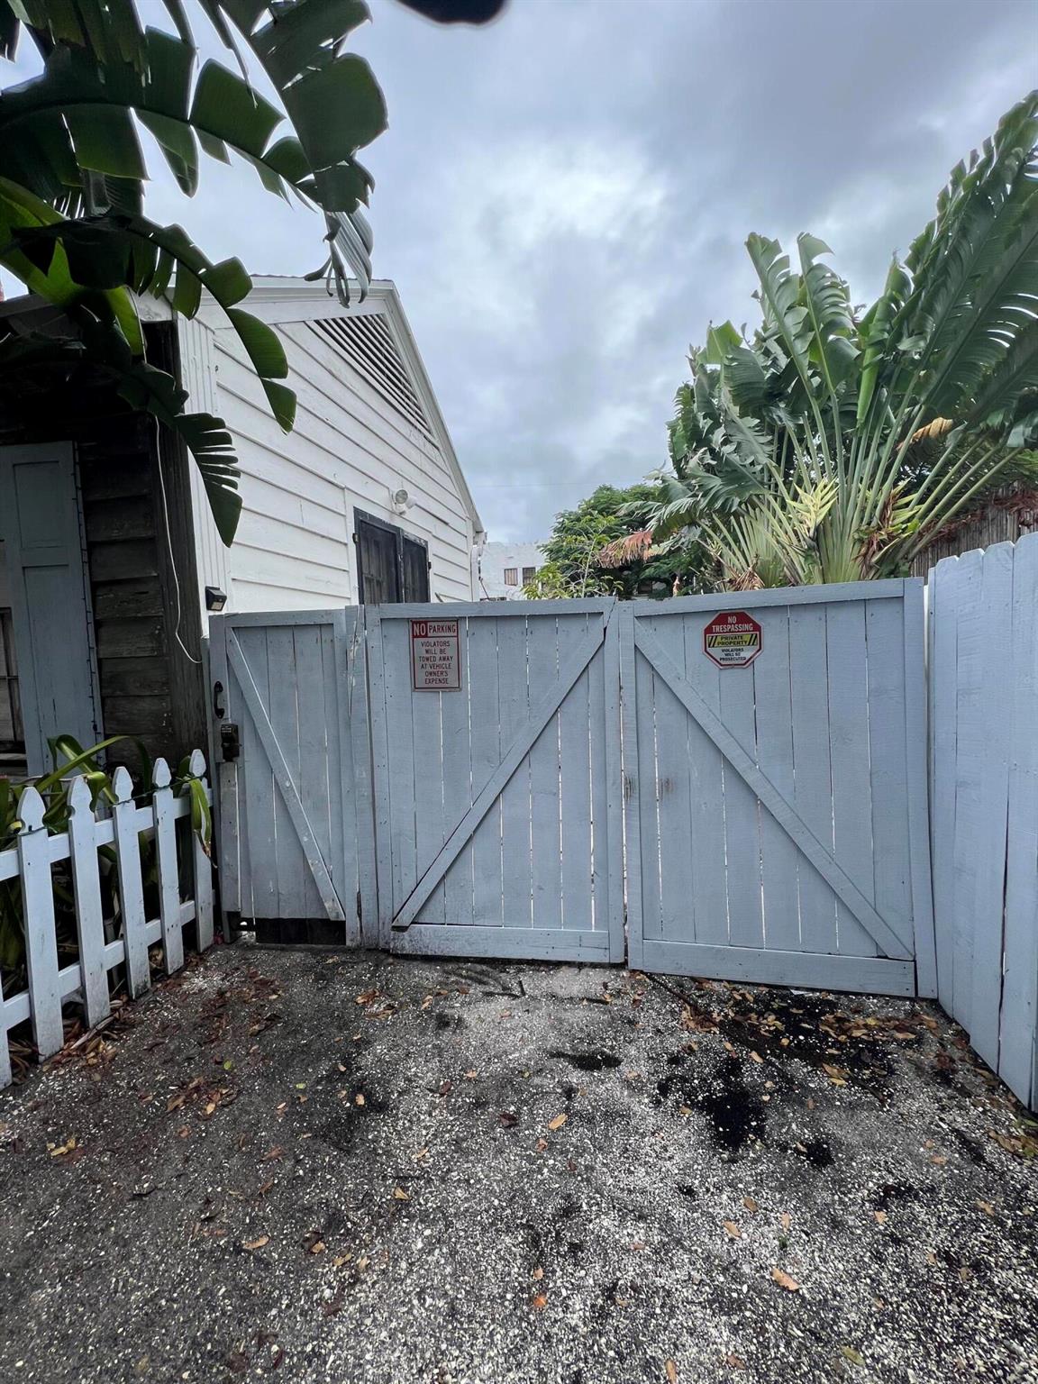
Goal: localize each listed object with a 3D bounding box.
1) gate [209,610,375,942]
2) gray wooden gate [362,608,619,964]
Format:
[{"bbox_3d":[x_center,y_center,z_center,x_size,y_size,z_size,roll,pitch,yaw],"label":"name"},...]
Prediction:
[{"bbox_3d":[-1.155,0.443,2.675,0.809,1.694,0.060,-2,2,6],"label":"gate"},{"bbox_3d":[-0.117,0.436,2.572,1.234,1.750,0.060,-2,2,6],"label":"gray wooden gate"}]

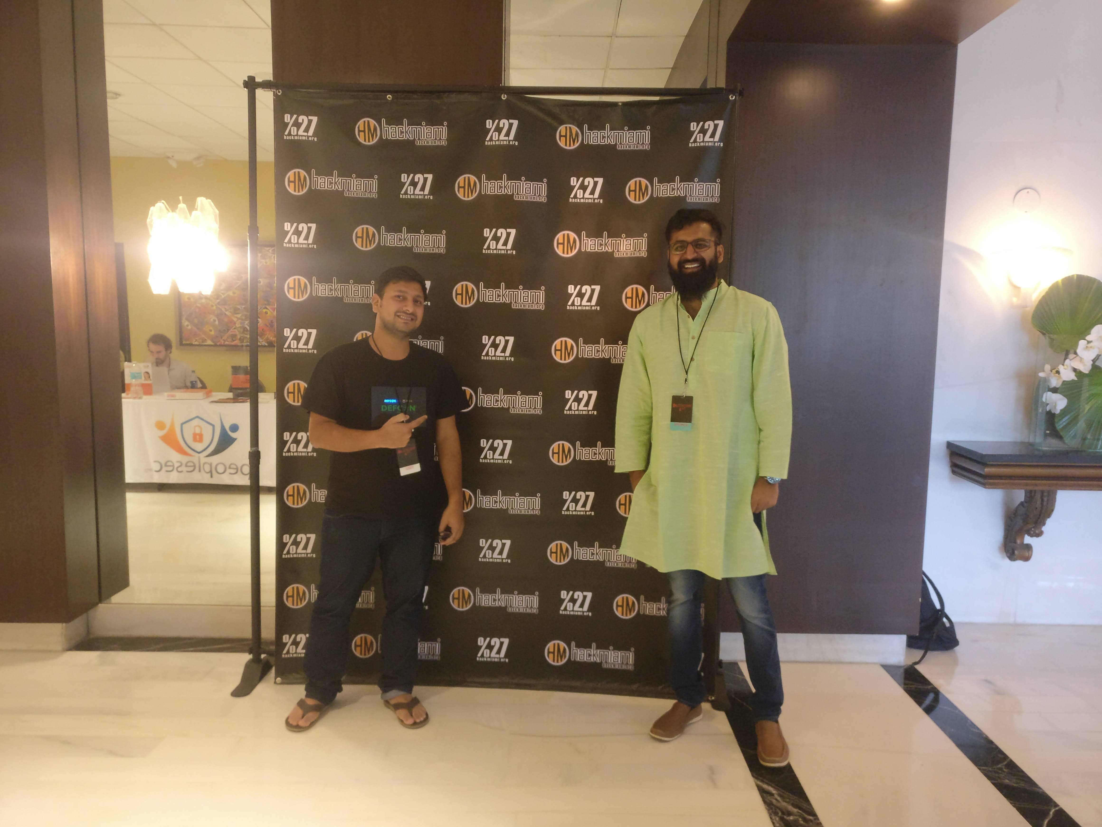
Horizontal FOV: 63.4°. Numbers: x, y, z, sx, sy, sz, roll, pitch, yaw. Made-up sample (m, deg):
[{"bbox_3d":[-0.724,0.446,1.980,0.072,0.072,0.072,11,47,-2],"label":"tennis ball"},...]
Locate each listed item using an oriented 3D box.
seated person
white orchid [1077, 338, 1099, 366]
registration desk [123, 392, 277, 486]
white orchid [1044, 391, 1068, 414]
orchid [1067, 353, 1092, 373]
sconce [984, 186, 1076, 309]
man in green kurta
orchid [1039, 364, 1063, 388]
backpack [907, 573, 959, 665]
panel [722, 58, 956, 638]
[{"bbox_3d":[-3.509,-0.097,8.330,0.560,1.280,0.750,2,6,15],"label":"seated person"},{"bbox_3d":[2.438,-0.279,4.043,0.095,0.120,0.060,2,6,12],"label":"white orchid"},{"bbox_3d":[-2.949,0.237,7.825,1.830,0.745,0.760,1,6,3],"label":"registration desk"},{"bbox_3d":[2.316,-0.051,4.088,0.100,0.100,0.060,3,6,17],"label":"white orchid"},{"bbox_3d":[2.413,-0.228,4.069,0.100,0.085,0.060,3,6,17],"label":"orchid"},{"bbox_3d":[2.204,-0.765,4.115,0.390,0.530,0.240,1,6,1],"label":"sconce"},{"bbox_3d":[0.525,0.234,3.105,0.590,1.840,0.420,2,6,15],"label":"man in green kurta"},{"bbox_3d":[2.287,-0.171,4.076,0.100,0.100,0.060,3,7,22],"label":"orchid"},{"bbox_3d":[1.752,0.871,4.203,0.310,0.380,0.270,0,6,-5],"label":"backpack"},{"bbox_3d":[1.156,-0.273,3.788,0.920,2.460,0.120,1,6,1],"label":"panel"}]

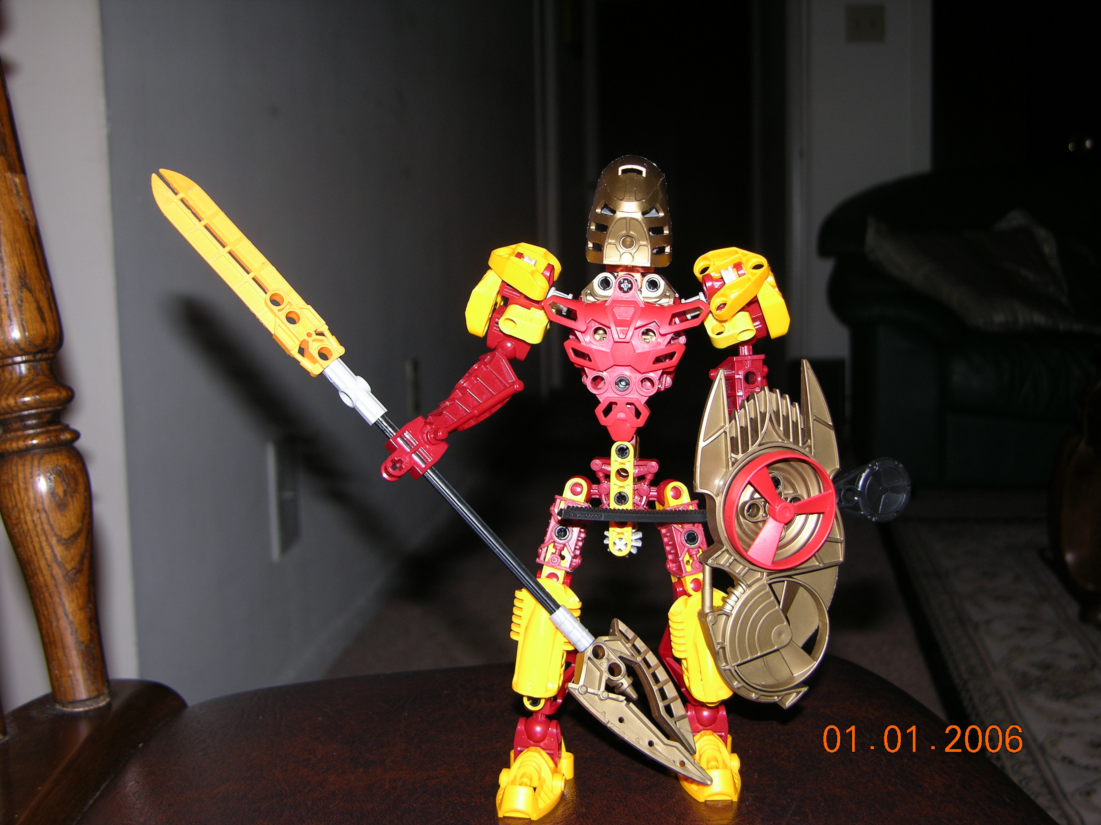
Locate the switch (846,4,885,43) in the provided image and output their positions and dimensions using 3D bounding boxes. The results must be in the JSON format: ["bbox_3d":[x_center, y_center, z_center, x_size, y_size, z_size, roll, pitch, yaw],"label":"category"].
[{"bbox_3d":[0.948,-1.171,4.400,0.116,0.114,0.012,-1,6,1],"label":"switch"}]

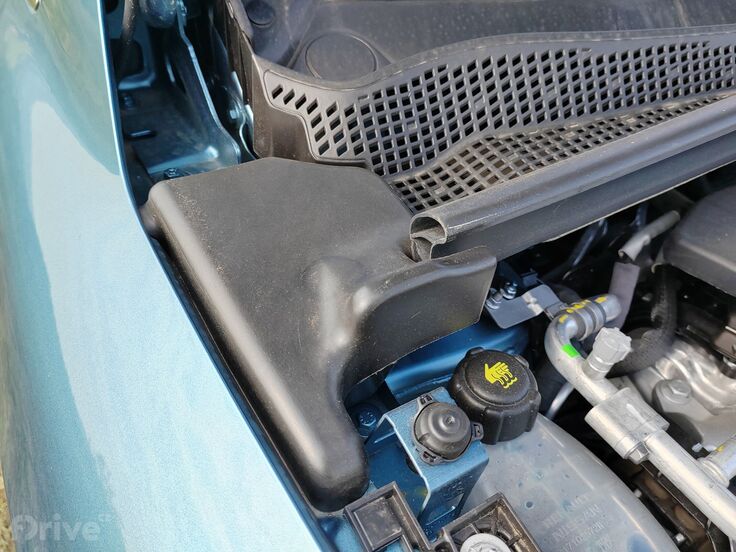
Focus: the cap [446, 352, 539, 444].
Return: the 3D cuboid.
[{"bbox_3d":[0.086,0.078,0.392,0.062,0.033,0.062,1,45,-1],"label":"cap"}]

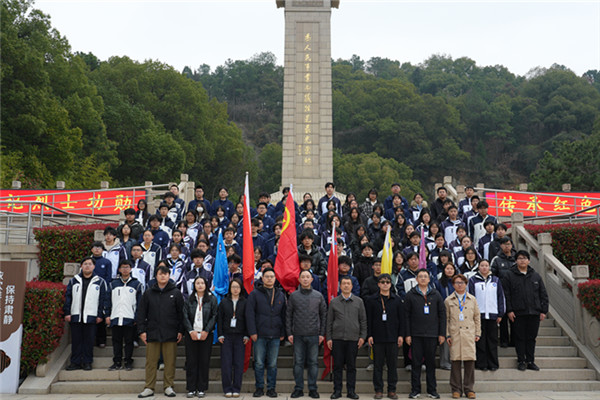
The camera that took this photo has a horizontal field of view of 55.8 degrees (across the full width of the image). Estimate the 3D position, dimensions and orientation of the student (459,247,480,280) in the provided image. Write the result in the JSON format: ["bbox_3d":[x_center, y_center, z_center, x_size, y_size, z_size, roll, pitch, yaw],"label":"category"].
[{"bbox_3d":[2.905,1.627,9.628,0.490,1.640,0.290,-1,-10,7],"label":"student"}]

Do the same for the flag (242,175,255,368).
[{"bbox_3d":[-0.793,1.078,8.688,0.200,3.058,0.200,0,-9,0],"label":"flag"}]

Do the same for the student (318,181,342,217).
[{"bbox_3d":[0.713,0.491,13.153,0.550,1.800,0.310,0,-10,2],"label":"student"}]

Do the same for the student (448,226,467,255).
[{"bbox_3d":[3.013,1.314,10.411,0.490,1.660,0.300,-1,-8,8],"label":"student"}]

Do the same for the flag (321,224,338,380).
[{"bbox_3d":[0.484,1.572,8.844,0.290,2.413,0.220,0,-10,2],"label":"flag"}]

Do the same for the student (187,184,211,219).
[{"bbox_3d":[-2.192,0.575,12.358,0.500,1.780,0.300,1,-9,-4],"label":"student"}]

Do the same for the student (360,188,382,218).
[{"bbox_3d":[1.624,0.594,12.488,0.500,1.680,0.310,0,-8,3],"label":"student"}]

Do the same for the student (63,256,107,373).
[{"bbox_3d":[-3.345,1.749,8.816,0.620,1.733,0.330,2,-9,-12],"label":"student"}]

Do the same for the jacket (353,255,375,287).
[{"bbox_3d":[1.151,1.249,9.603,0.530,0.700,0.310,-1,-8,4],"label":"jacket"}]

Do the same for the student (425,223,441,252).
[{"bbox_3d":[2.545,1.244,10.570,0.450,1.640,0.290,-1,-8,5],"label":"student"}]

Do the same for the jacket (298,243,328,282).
[{"bbox_3d":[0.183,1.142,9.892,0.580,0.740,0.330,0,-9,0],"label":"jacket"}]

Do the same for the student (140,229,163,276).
[{"bbox_3d":[-2.710,1.368,10.051,0.460,1.666,0.280,1,-8,-4],"label":"student"}]

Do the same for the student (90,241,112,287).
[{"bbox_3d":[-3.394,1.563,9.422,0.500,1.736,0.300,1,-8,-5],"label":"student"}]

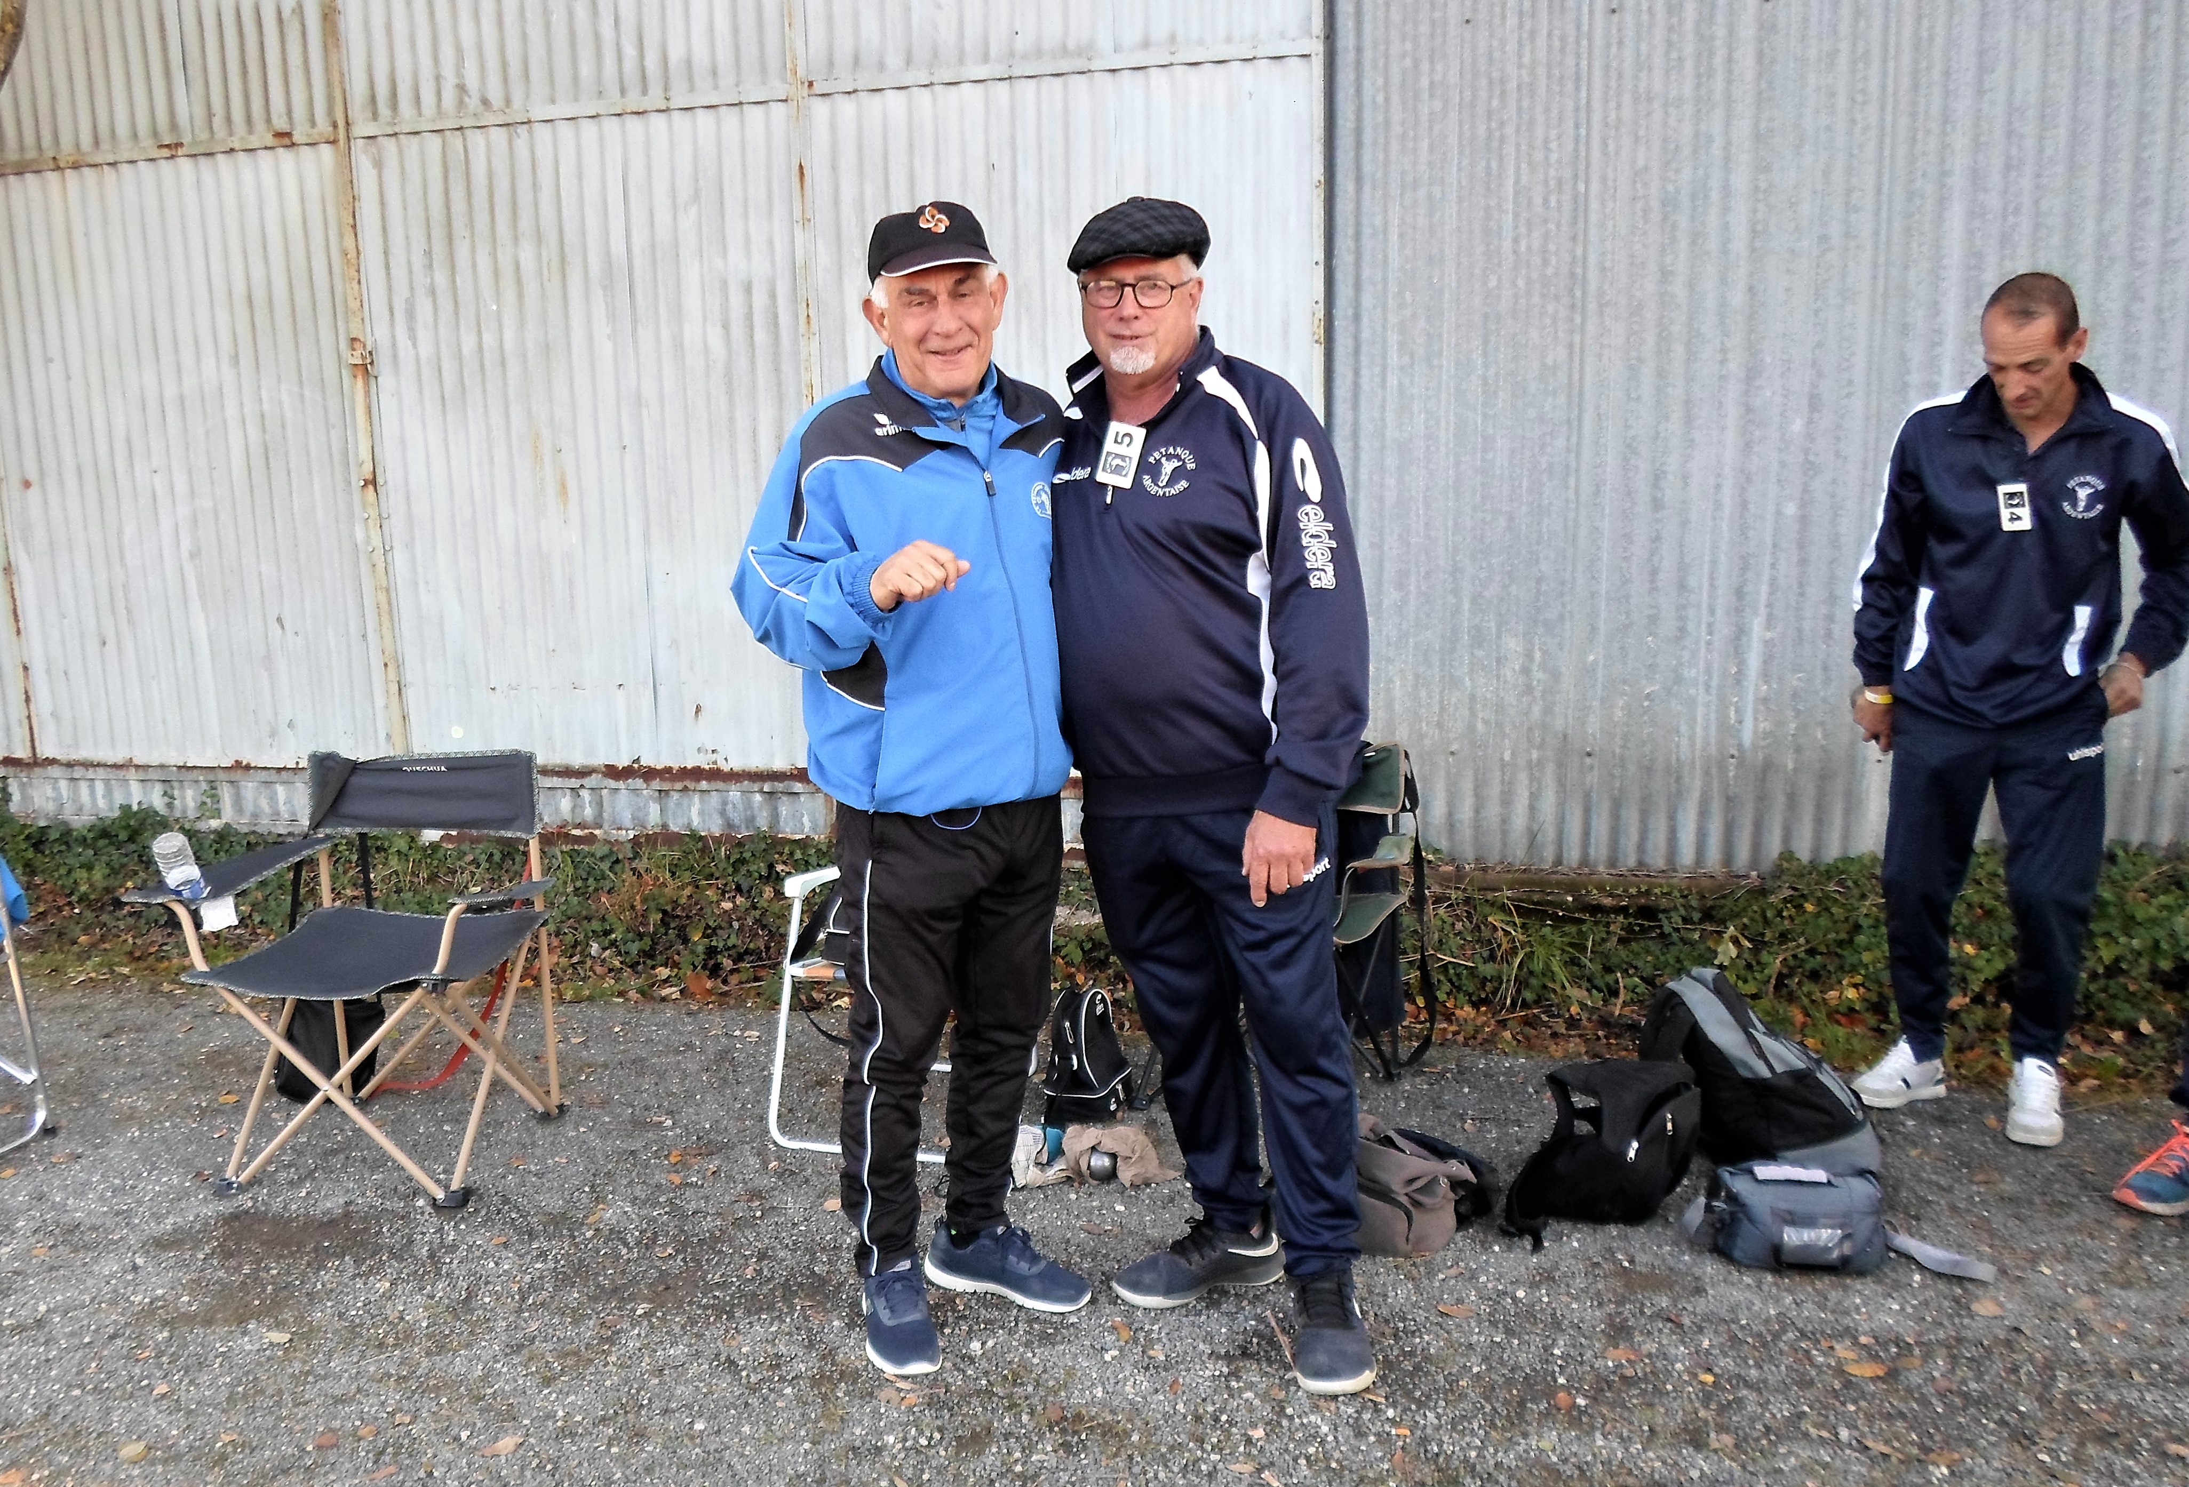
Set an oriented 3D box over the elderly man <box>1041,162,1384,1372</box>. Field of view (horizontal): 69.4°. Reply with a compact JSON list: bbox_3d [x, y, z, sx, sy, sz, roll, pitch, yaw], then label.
[{"bbox_3d":[0.213,0.069,2.476,0.570,1.770,0.440,4,10,25],"label":"elderly man"}]

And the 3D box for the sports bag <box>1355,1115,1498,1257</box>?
[{"bbox_3d":[0.599,0.790,2.894,0.340,0.200,0.240,1,10,12],"label":"sports bag"}]

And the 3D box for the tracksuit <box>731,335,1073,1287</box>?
[{"bbox_3d":[-0.266,0.145,2.518,0.570,1.460,0.380,-5,10,-23],"label":"tracksuit"}]

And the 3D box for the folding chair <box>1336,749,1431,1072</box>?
[{"bbox_3d":[0.390,0.393,3.506,0.650,0.790,0.540,4,10,25],"label":"folding chair"}]

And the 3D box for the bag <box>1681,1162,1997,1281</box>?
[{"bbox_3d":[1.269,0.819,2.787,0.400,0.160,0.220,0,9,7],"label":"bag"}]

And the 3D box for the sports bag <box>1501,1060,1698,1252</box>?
[{"bbox_3d":[0.953,0.749,2.990,0.340,0.240,0.250,-3,10,-12],"label":"sports bag"}]

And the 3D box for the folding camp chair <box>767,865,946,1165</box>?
[{"bbox_3d":[-0.366,0.406,3.403,0.540,0.820,0.570,2,10,14],"label":"folding camp chair"}]

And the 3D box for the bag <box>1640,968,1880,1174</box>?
[{"bbox_3d":[1.372,0.634,3.219,0.240,0.460,0.310,-40,-3,12],"label":"bag"}]

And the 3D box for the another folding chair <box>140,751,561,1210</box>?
[{"bbox_3d":[-1.491,0.451,3.259,0.760,0.810,0.560,1,10,12],"label":"another folding chair"}]

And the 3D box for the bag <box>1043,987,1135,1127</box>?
[{"bbox_3d":[-0.007,0.662,3.446,0.150,0.290,0.180,3,10,19],"label":"bag"}]

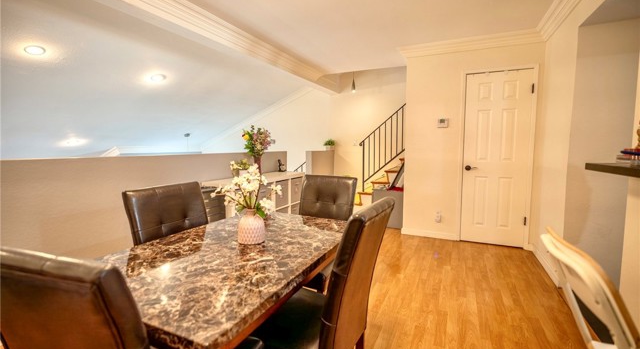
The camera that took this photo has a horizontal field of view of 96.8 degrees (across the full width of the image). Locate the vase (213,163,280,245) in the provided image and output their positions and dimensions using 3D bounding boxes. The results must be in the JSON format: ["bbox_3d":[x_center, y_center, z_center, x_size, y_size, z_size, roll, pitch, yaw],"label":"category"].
[{"bbox_3d":[-0.329,0.137,1.326,0.296,0.350,0.260,2,6,26],"label":"vase"}]

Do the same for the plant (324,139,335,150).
[{"bbox_3d":[0.220,-0.621,6.147,0.200,0.240,0.200,2,6,26],"label":"plant"}]

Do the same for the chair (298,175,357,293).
[{"bbox_3d":[-0.028,0.518,1.892,0.435,0.970,0.550,2,6,26],"label":"chair"}]

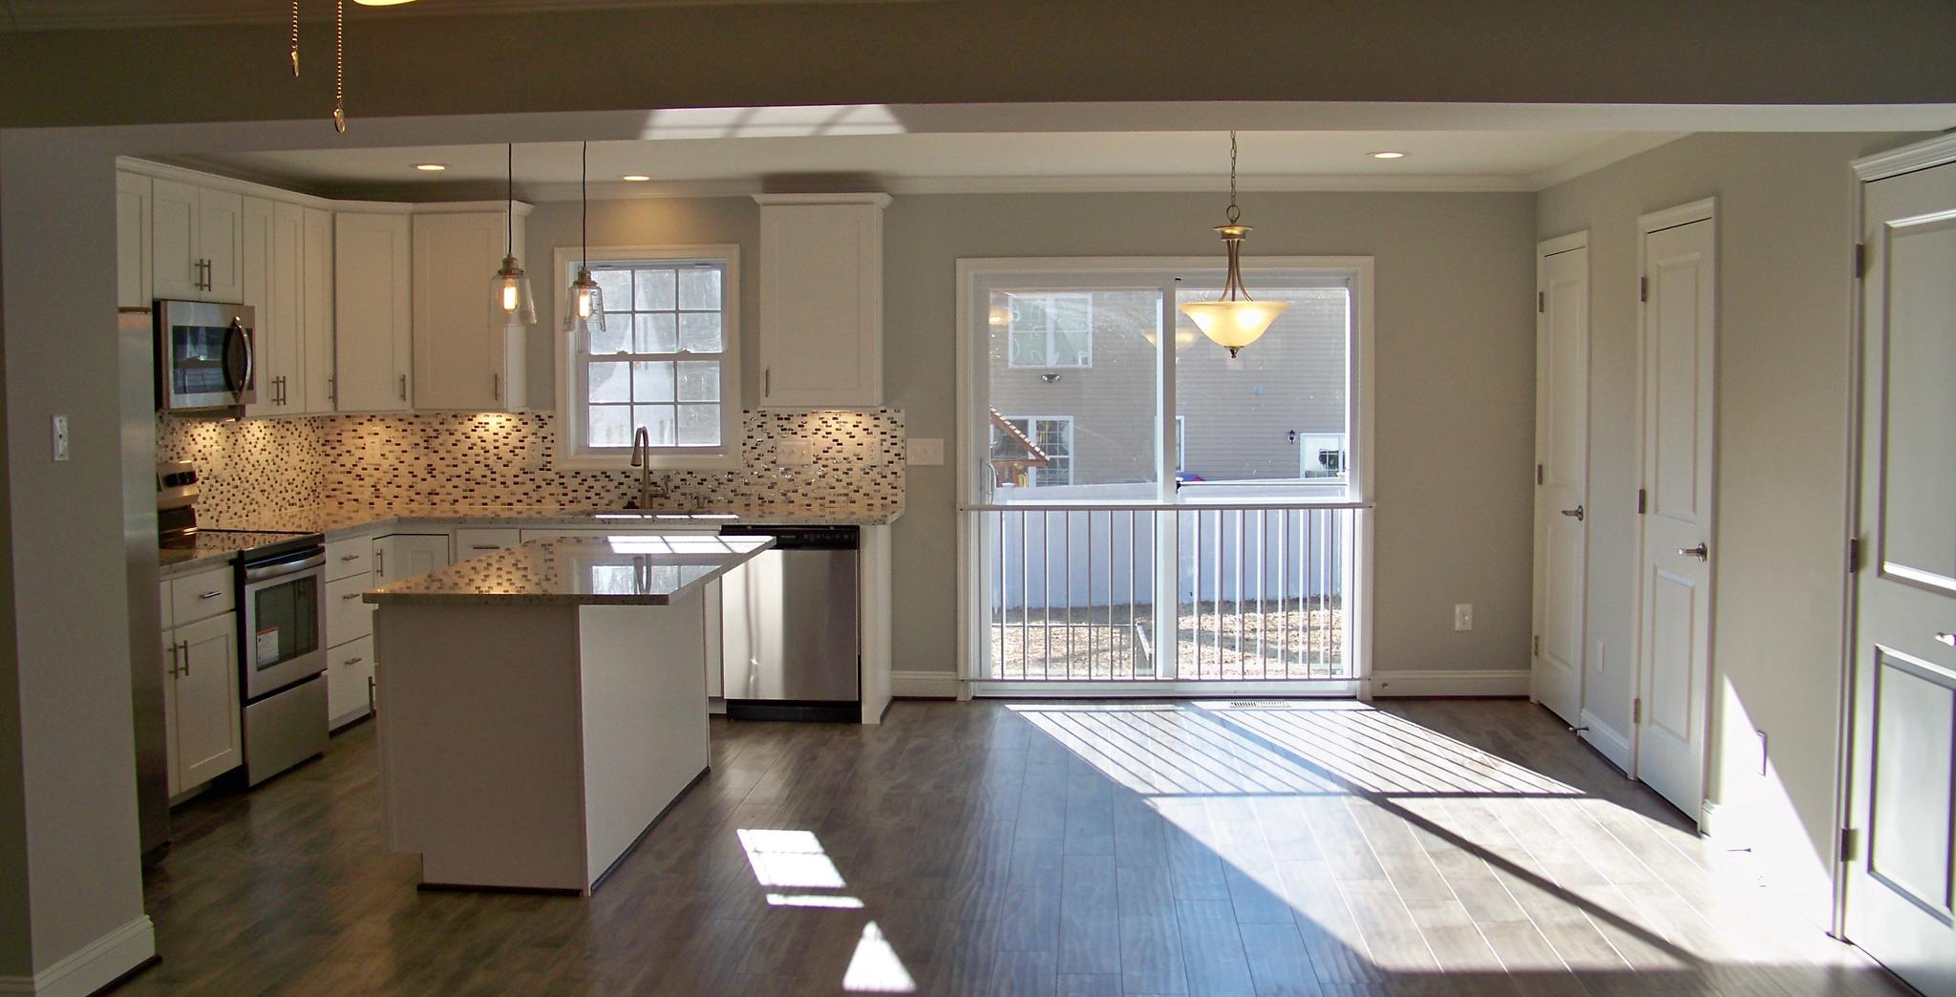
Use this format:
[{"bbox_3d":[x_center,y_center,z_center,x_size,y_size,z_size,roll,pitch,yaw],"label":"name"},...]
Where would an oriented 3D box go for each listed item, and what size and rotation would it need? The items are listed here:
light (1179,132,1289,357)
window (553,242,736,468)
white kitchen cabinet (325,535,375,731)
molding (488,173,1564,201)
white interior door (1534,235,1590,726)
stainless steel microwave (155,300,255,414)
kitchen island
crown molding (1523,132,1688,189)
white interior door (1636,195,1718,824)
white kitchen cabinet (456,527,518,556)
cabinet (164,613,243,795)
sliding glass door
[{"bbox_3d":[0.825,-0.863,6.014,0.370,0.820,0.370,0,4,4],"label":"light"},{"bbox_3d":[-1.550,-0.661,8.786,0.890,1.050,0.120,0,4,4],"label":"window"},{"bbox_3d":[-2.907,0.569,7.778,0.620,0.890,0.470,0,4,4],"label":"white kitchen cabinet"},{"bbox_3d":[0.058,-1.443,8.613,5.050,0.090,0.090,0,4,3],"label":"molding"},{"bbox_3d":[2.550,-0.067,8.149,0.080,2.100,0.800,0,4,3],"label":"white interior door"},{"bbox_3d":[-3.119,-0.540,7.170,0.400,0.420,0.760,0,4,3],"label":"stainless steel microwave"},{"bbox_3d":[-1.301,0.675,6.407,0.936,0.914,1.820,0,4,3],"label":"kitchen island"},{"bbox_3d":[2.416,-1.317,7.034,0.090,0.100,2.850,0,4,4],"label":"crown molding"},{"bbox_3d":[2.412,0.043,6.472,0.100,2.100,0.840,0,4,4],"label":"white interior door"},{"bbox_3d":[-2.158,0.512,8.603,0.297,0.815,0.600,0,4,3],"label":"white kitchen cabinet"},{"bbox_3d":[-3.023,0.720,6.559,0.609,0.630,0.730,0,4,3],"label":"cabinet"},{"bbox_3d":[0.871,-0.088,8.679,1.920,2.050,0.130,0,4,4],"label":"sliding glass door"}]

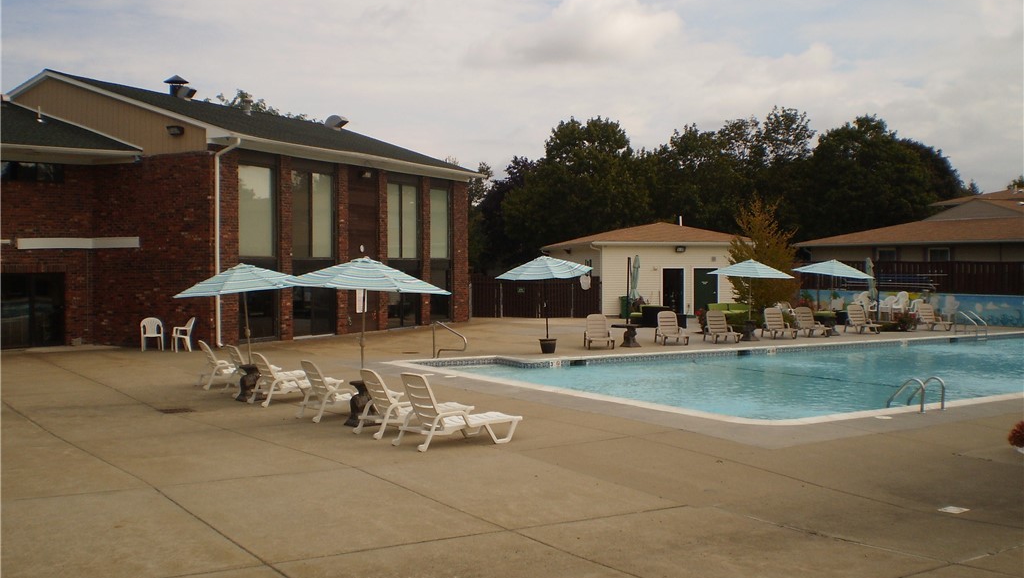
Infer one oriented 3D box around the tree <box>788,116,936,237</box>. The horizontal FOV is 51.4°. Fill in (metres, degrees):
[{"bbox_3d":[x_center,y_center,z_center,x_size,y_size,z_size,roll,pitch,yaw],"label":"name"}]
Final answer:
[{"bbox_3d":[25.084,-6.012,75.859,10.420,12.730,9.500,0,2,0],"label":"tree"}]

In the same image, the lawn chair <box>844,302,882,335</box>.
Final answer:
[{"bbox_3d":[11.627,1.020,35.317,0.680,0.930,1.580,0,1,-11],"label":"lawn chair"}]

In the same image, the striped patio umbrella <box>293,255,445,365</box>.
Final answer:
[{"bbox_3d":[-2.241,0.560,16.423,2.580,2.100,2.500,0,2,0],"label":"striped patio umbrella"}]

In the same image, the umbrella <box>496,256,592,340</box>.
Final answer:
[{"bbox_3d":[0.870,0.299,28.520,2.550,2.330,2.500,0,2,0],"label":"umbrella"}]

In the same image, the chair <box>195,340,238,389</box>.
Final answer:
[{"bbox_3d":[-5.174,1.408,20.188,1.600,0.890,0.680,-1,2,-35],"label":"chair"}]

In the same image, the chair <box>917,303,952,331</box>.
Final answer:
[{"bbox_3d":[14.563,0.985,36.762,0.680,0.930,1.580,0,1,-9],"label":"chair"}]

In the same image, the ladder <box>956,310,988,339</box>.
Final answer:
[{"bbox_3d":[14.800,1.111,34.300,0.550,0.900,0.850,-1,2,-33],"label":"ladder"}]

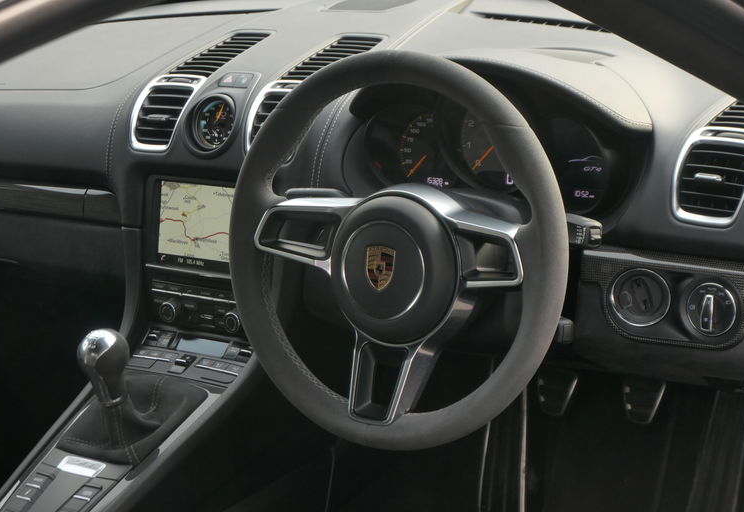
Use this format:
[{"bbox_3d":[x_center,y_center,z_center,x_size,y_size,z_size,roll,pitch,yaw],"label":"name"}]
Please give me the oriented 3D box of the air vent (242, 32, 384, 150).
[{"bbox_3d":[-0.061,-0.179,1.742,0.078,0.100,0.187,9,22,34],"label":"air vent"}]

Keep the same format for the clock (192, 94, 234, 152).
[{"bbox_3d":[-0.172,-0.151,1.736,0.061,0.061,0.030,9,9,34],"label":"clock"}]

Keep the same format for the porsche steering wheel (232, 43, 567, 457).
[{"bbox_3d":[0.026,-0.005,1.420,0.360,0.360,0.085,9,8,34],"label":"porsche steering wheel"}]

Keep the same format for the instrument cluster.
[{"bbox_3d":[0.118,-0.103,1.548,0.280,0.112,0.070,9,8,34],"label":"instrument cluster"}]

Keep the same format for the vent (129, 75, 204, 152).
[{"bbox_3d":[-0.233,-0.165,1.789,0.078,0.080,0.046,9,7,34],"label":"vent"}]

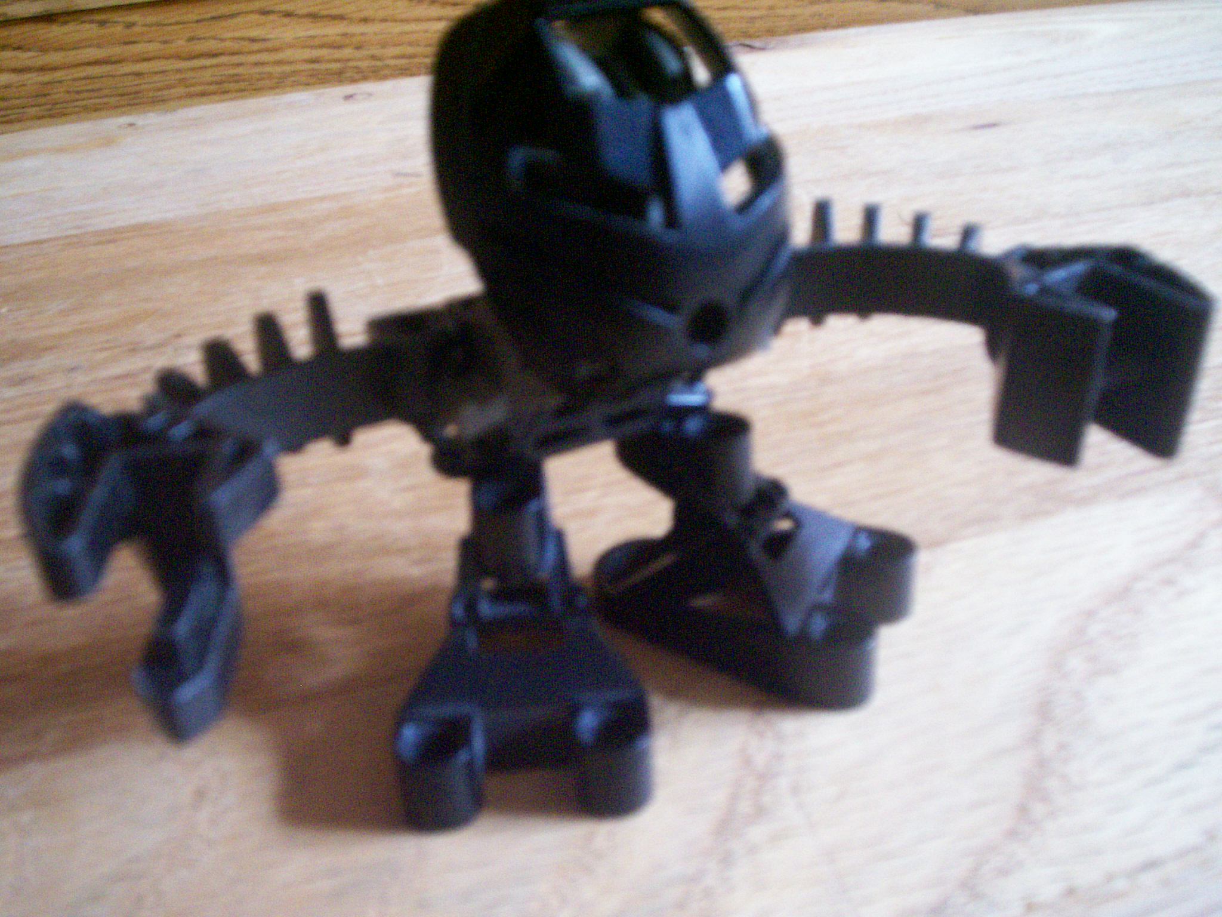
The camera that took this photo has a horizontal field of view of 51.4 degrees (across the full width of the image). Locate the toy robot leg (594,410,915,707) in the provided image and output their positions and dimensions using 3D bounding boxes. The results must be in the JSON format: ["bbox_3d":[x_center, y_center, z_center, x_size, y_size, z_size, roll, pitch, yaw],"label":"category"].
[{"bbox_3d":[0.014,0.007,0.138,0.034,0.025,0.024,10,31,20],"label":"toy robot leg"}]

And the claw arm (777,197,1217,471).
[{"bbox_3d":[0.037,-0.015,0.133,0.046,0.022,0.020,8,31,17],"label":"claw arm"}]

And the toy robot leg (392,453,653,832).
[{"bbox_3d":[-0.009,0.015,0.125,0.024,0.025,0.034,-3,29,-2],"label":"toy robot leg"}]

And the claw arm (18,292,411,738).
[{"bbox_3d":[-0.033,0.001,0.108,0.020,0.023,0.042,8,31,17],"label":"claw arm"}]

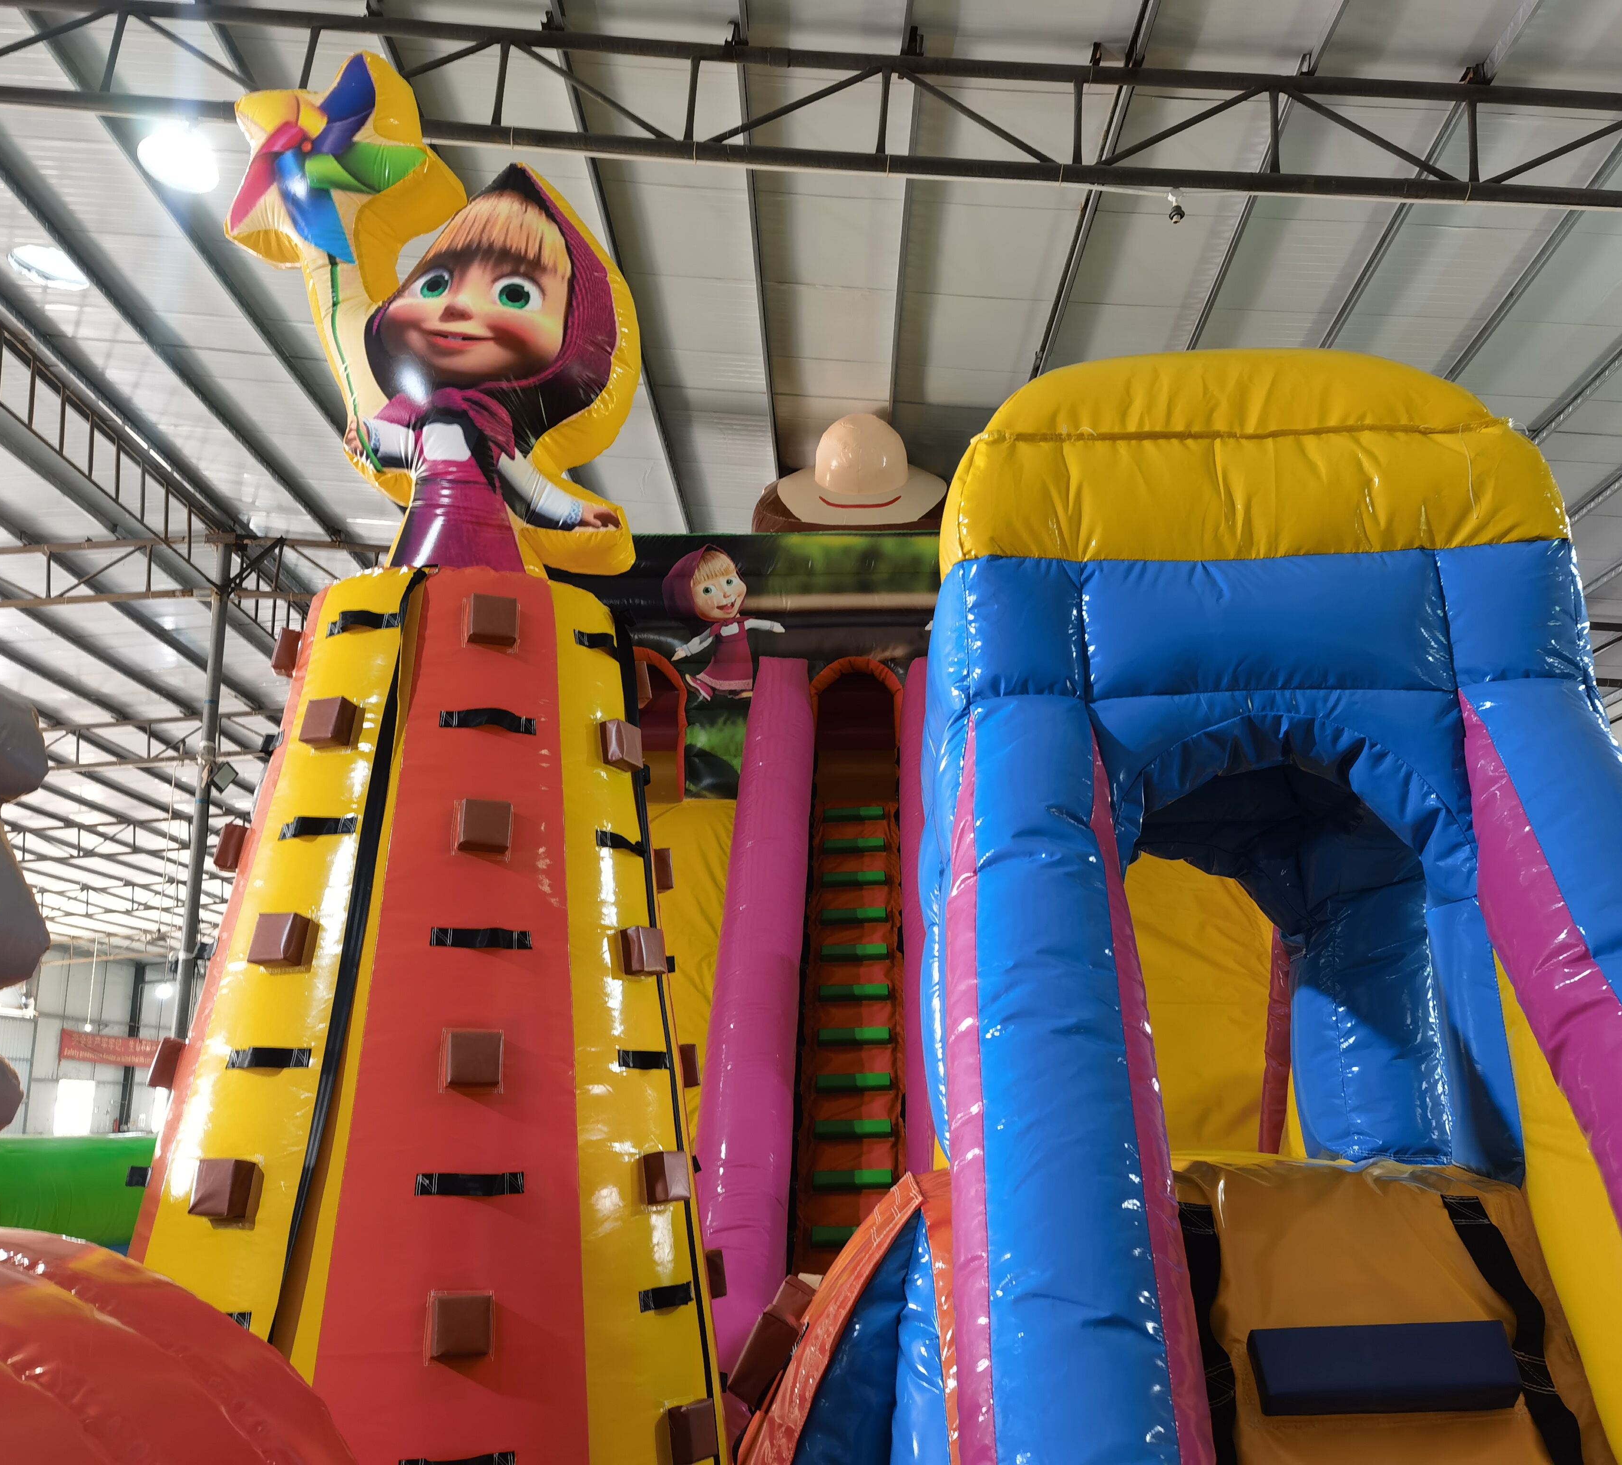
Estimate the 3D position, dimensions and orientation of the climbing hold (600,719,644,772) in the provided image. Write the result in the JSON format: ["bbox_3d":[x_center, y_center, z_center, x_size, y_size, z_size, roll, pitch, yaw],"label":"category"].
[{"bbox_3d":[-0.579,0.038,4.662,0.085,0.145,0.145,-16,-18,21],"label":"climbing hold"}]

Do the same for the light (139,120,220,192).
[{"bbox_3d":[-3.718,-3.430,9.000,0.450,0.300,0.450,0,-13,0],"label":"light"}]

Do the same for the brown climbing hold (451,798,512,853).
[{"bbox_3d":[-0.906,0.259,4.200,0.145,0.145,0.085,4,-23,-17],"label":"brown climbing hold"}]

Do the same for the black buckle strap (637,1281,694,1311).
[{"bbox_3d":[-0.390,1.535,4.146,0.035,0.053,0.270,-16,-19,23],"label":"black buckle strap"}]

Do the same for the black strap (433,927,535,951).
[{"bbox_3d":[-0.887,0.558,4.107,0.270,0.053,0.035,4,-23,-17],"label":"black strap"}]

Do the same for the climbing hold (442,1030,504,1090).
[{"bbox_3d":[-0.876,0.851,3.958,0.145,0.145,0.085,4,-23,-17],"label":"climbing hold"}]

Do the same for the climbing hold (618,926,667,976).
[{"bbox_3d":[-0.492,0.639,4.454,0.085,0.145,0.145,-16,-18,21],"label":"climbing hold"}]

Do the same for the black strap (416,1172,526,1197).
[{"bbox_3d":[-0.864,1.145,3.864,0.270,0.053,0.035,4,-23,-17],"label":"black strap"}]

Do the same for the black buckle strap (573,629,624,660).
[{"bbox_3d":[-0.661,-0.272,4.747,0.035,0.053,0.270,-16,-19,23],"label":"black buckle strap"}]

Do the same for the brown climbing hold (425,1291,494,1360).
[{"bbox_3d":[-0.855,1.442,3.712,0.145,0.145,0.085,4,-23,-17],"label":"brown climbing hold"}]

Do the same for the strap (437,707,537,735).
[{"bbox_3d":[-0.922,-0.032,4.348,0.270,0.053,0.035,4,-23,-17],"label":"strap"}]

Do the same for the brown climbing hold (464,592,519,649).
[{"bbox_3d":[-0.928,-0.324,4.443,0.145,0.145,0.085,4,-23,-17],"label":"brown climbing hold"}]

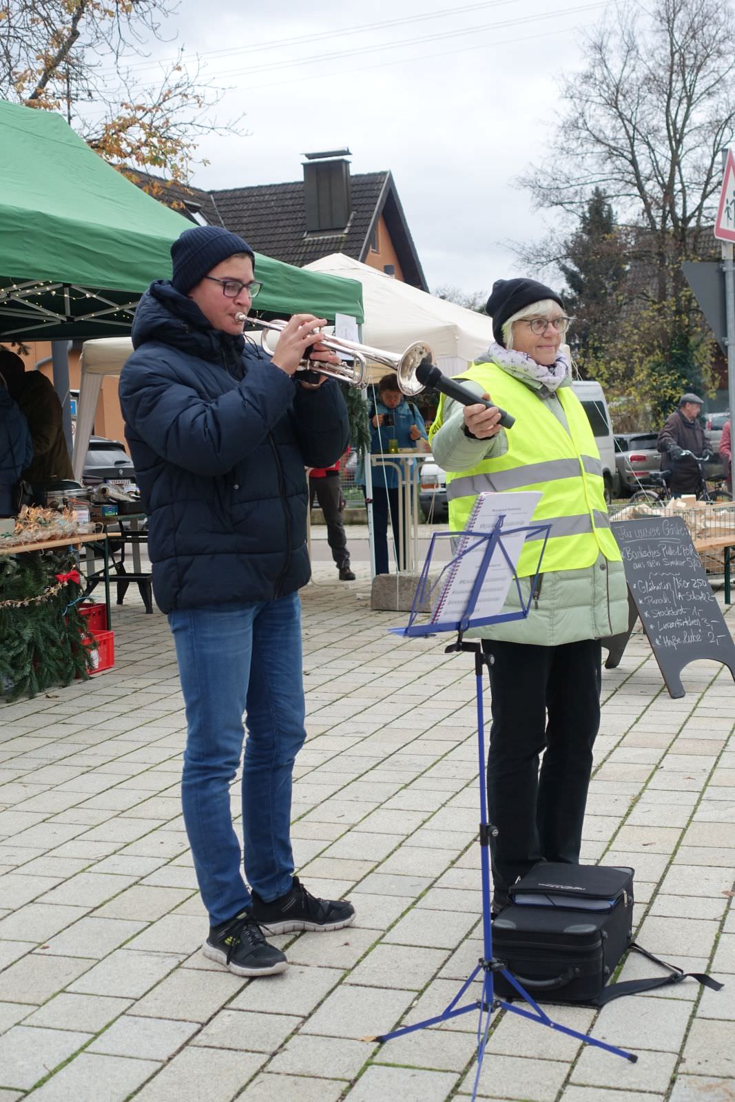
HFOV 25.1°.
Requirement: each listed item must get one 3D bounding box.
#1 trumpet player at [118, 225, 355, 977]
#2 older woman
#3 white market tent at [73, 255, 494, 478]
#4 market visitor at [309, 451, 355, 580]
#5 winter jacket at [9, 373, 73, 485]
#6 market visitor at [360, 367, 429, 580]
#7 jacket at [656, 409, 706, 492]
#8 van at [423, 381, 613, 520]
[{"bbox_3d":[-0.318,0.100,4.090,0.500,1.800,0.560,2,6,37],"label":"trumpet player"},{"bbox_3d":[0.427,0.118,4.420,0.540,1.680,0.480,-6,6,-42],"label":"older woman"},{"bbox_3d":[-0.190,-1.105,13.750,3.050,2.700,3.050,0,5,21],"label":"white market tent"},{"bbox_3d":[-0.336,-0.632,13.900,0.540,1.740,0.400,-4,5,-30],"label":"market visitor"},{"bbox_3d":[-2.031,-0.698,10.231,0.480,0.800,0.520,-2,4,-3],"label":"winter jacket"},{"bbox_3d":[0.237,-0.611,13.600,0.550,1.720,0.400,-1,4,0],"label":"market visitor"},{"bbox_3d":[3.261,-1.036,17.000,0.450,0.880,0.560,3,6,44],"label":"jacket"},{"bbox_3d":[2.300,-1.420,23.800,1.920,2.080,5.000,0,5,16],"label":"van"}]

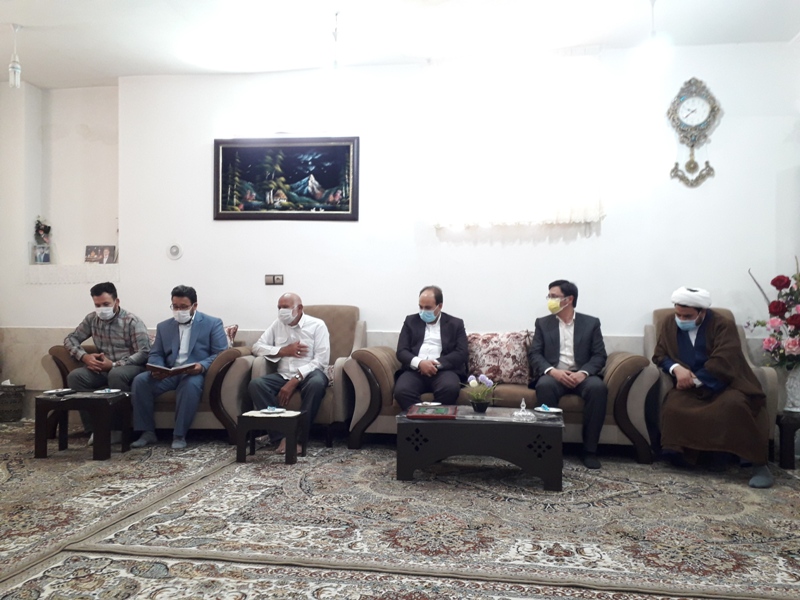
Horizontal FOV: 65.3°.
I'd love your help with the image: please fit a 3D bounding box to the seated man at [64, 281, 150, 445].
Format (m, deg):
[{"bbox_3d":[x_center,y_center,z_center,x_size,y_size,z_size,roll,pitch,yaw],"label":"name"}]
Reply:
[{"bbox_3d":[-2.305,0.457,4.942,0.571,1.202,0.768,1,0,-6],"label":"seated man"}]

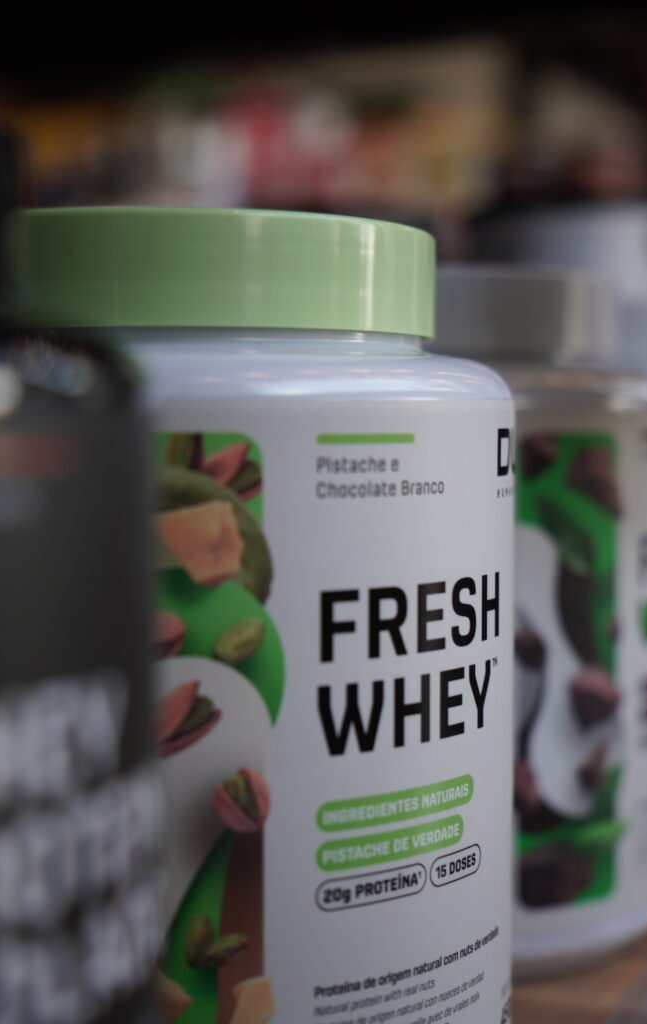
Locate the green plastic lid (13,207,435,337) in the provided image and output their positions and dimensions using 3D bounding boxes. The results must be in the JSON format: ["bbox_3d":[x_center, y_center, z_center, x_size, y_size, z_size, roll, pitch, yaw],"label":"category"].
[{"bbox_3d":[-0.028,-0.040,0.311,0.096,0.018,0.096,0,3,0],"label":"green plastic lid"}]

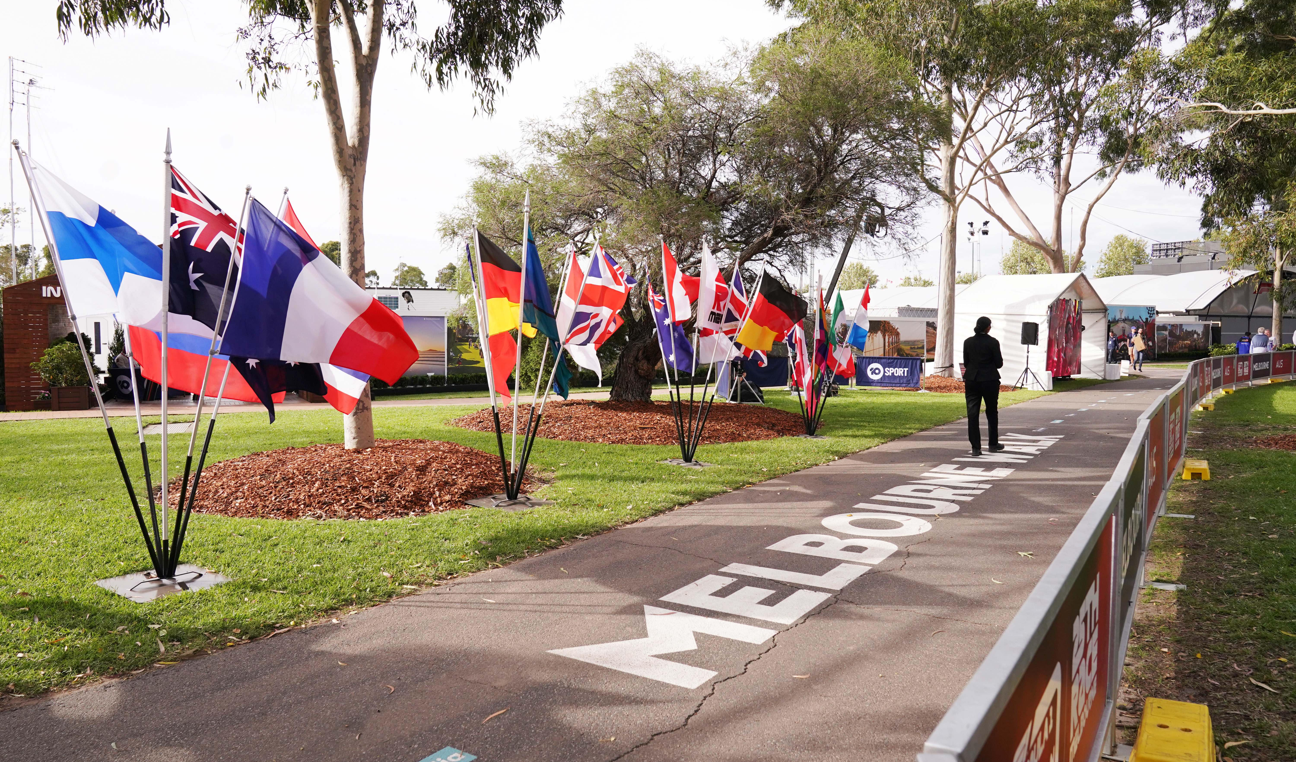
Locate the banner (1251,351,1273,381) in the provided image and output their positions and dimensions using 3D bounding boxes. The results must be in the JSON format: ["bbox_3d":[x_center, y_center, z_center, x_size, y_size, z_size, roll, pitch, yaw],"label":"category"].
[{"bbox_3d":[18.616,-0.445,26.200,2.350,0.700,0.040,-3,4,-45],"label":"banner"}]

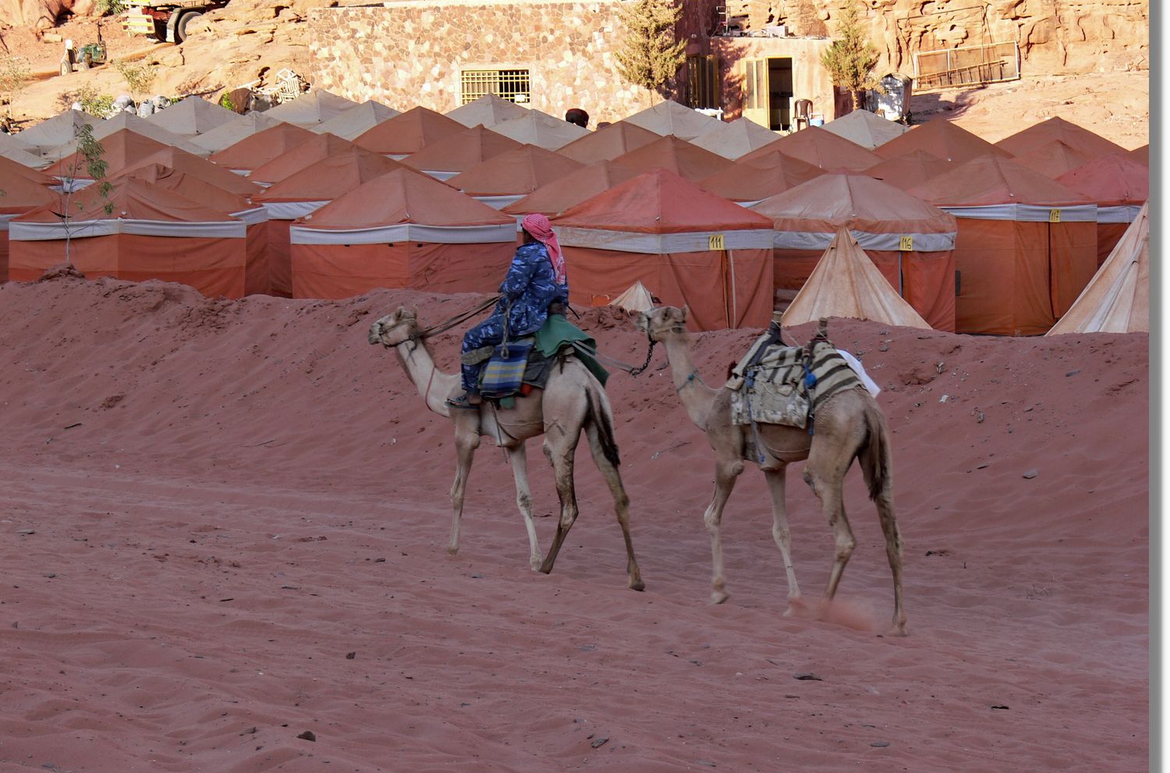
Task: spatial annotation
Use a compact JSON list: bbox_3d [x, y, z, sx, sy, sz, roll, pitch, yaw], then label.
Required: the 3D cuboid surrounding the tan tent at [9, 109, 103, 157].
[{"bbox_3d":[-9.457,-3.918,82.612,2.150,2.400,2.150,4,7,37],"label":"tan tent"}]

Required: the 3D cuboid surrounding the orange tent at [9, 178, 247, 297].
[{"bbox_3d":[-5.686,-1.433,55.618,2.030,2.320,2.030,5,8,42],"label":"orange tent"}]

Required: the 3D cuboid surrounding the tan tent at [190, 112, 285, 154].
[{"bbox_3d":[-5.999,-3.775,81.112,2.150,2.400,2.150,5,7,41],"label":"tan tent"}]

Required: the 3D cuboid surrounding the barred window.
[{"bbox_3d":[-2.309,-7.728,115.000,1.800,0.900,0.120,1,6,12],"label":"barred window"}]

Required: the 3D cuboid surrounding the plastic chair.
[{"bbox_3d":[5.570,-6.902,114.000,0.500,0.870,0.530,1,2,19],"label":"plastic chair"}]

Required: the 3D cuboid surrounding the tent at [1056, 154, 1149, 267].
[{"bbox_3d":[10.051,-2.828,85.440,2.750,3.250,2.750,1,2,42],"label":"tent"}]

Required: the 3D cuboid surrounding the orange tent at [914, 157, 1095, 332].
[{"bbox_3d":[5.677,-2.010,62.312,2.150,2.400,2.150,4,7,38],"label":"orange tent"}]

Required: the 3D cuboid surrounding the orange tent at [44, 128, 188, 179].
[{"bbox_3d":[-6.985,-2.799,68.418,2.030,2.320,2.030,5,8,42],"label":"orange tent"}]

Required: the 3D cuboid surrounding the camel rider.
[{"bbox_3d":[-0.582,-0.575,34.000,0.900,1.500,0.700,4,6,45],"label":"camel rider"}]

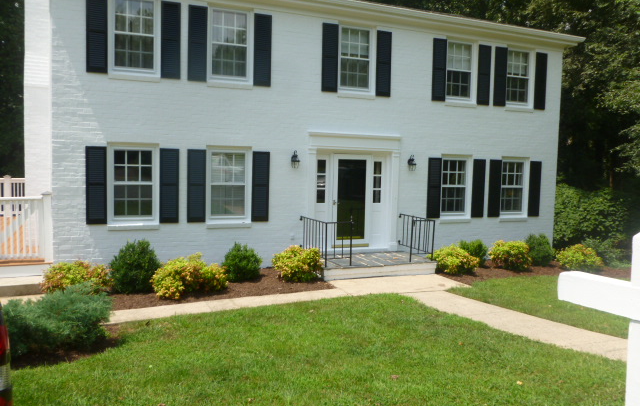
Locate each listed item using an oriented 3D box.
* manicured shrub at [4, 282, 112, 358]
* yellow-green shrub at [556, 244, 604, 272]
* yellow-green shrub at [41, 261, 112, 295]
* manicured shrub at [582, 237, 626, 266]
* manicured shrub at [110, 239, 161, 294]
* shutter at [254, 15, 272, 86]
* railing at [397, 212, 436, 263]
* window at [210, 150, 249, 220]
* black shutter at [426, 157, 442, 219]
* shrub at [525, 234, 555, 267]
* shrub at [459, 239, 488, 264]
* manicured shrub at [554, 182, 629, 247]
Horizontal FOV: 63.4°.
[{"bbox_3d":[-3.140,1.327,6.290,1.246,0.693,1.265,0,4,-22],"label":"manicured shrub"},{"bbox_3d":[5.751,1.184,11.397,1.000,0.567,0.920,0,4,-22],"label":"yellow-green shrub"},{"bbox_3d":[-4.114,1.214,8.795,1.143,0.525,1.031,0,4,-22],"label":"yellow-green shrub"},{"bbox_3d":[6.771,1.141,12.286,1.000,0.625,0.920,0,4,-22],"label":"manicured shrub"},{"bbox_3d":[-3.183,1.035,8.937,0.808,0.827,0.790,0,4,-22],"label":"manicured shrub"},{"bbox_3d":[-1.141,-3.041,10.365,0.357,1.410,0.040,0,4,-22],"label":"shutter"},{"bbox_3d":[1.845,0.737,11.123,0.543,0.834,1.367,0,4,-22],"label":"railing"},{"bbox_3d":[-1.829,-0.366,10.349,0.780,1.340,0.100,0,4,-22],"label":"window"},{"bbox_3d":[2.675,-0.339,12.102,0.357,1.410,0.040,0,4,-22],"label":"black shutter"},{"bbox_3d":[5.261,1.101,12.427,0.733,0.752,0.714,0,4,-22],"label":"shrub"},{"bbox_3d":[3.569,1.134,12.115,0.750,0.628,0.731,0,4,-22],"label":"shrub"},{"bbox_3d":[7.987,0.402,15.400,2.050,1.950,1.850,0,4,-22],"label":"manicured shrub"}]

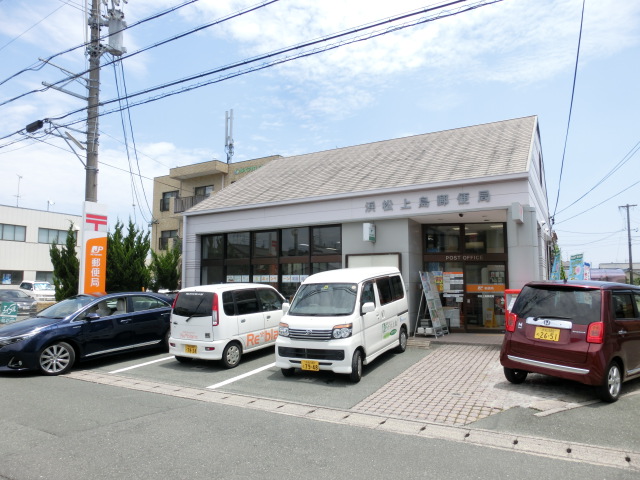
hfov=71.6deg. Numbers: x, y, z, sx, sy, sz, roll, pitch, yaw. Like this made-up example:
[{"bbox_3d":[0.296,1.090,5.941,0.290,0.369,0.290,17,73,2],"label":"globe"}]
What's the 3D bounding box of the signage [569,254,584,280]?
[{"bbox_3d":[9.249,1.406,16.000,0.550,1.800,0.060,-4,-6,29],"label":"signage"}]

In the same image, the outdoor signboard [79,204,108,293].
[{"bbox_3d":[-6.756,0.855,13.238,0.280,4.040,0.710,-4,-6,29],"label":"outdoor signboard"}]

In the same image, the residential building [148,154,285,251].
[{"bbox_3d":[-5.153,-0.098,34.494,11.800,9.100,10.500,-4,-6,29],"label":"residential building"}]

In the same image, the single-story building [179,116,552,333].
[{"bbox_3d":[3.041,-0.570,19.079,12.100,7.600,12.600,-4,-6,29],"label":"single-story building"}]

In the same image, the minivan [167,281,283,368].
[{"bbox_3d":[-1.692,1.818,10.231,1.490,1.640,3.400,-4,-4,32],"label":"minivan"}]

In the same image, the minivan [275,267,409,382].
[{"bbox_3d":[0.565,1.545,8.882,1.510,1.870,3.400,-4,-4,28],"label":"minivan"}]

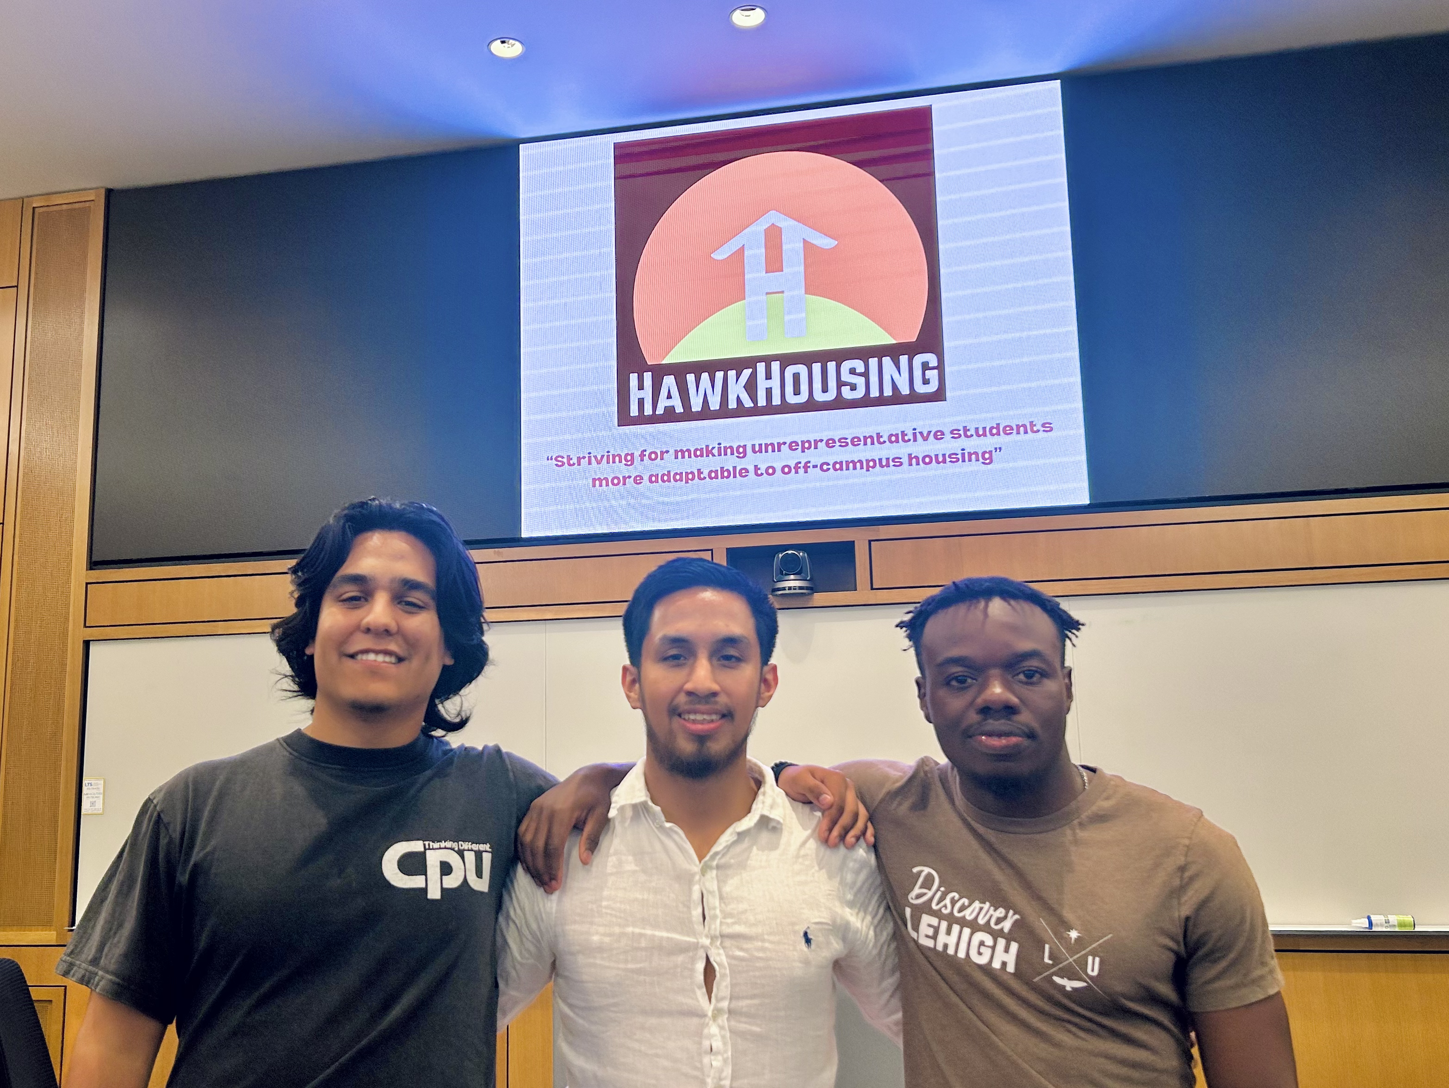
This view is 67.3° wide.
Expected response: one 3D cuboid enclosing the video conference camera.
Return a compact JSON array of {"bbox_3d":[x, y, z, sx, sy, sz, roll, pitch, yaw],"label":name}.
[{"bbox_3d":[0.274,0.116,4.370,0.174,0.184,0.178,-3,-8,6],"label":"video conference camera"}]

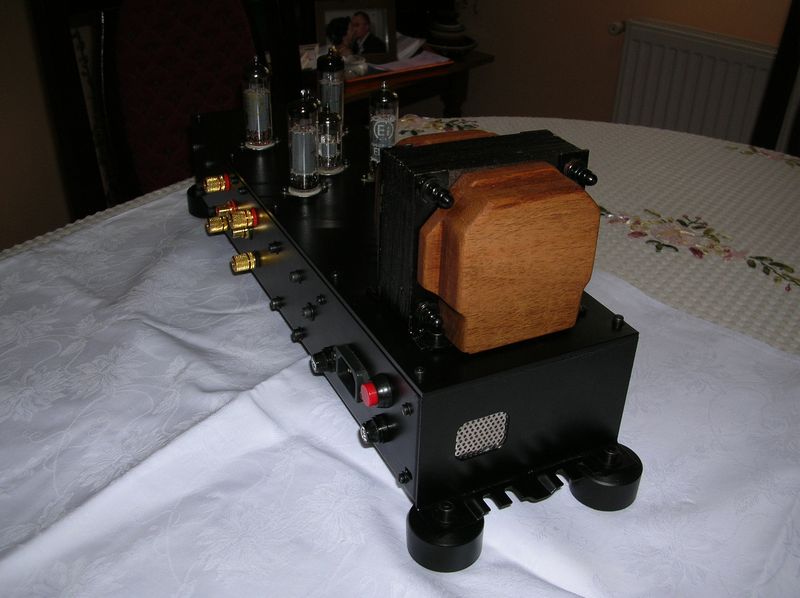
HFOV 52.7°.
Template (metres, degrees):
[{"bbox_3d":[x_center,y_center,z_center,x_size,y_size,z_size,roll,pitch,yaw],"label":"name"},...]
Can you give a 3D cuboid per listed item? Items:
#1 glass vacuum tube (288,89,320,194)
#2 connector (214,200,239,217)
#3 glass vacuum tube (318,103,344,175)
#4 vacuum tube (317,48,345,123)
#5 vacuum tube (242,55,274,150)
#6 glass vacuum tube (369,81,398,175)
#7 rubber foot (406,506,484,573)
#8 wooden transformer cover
[{"bbox_3d":[-0.067,-0.110,0.559,0.021,0.071,0.021,2,29,-1],"label":"glass vacuum tube"},{"bbox_3d":[-0.136,-0.071,0.630,0.017,0.011,0.011,-12,32,-23],"label":"connector"},{"bbox_3d":[-0.053,-0.122,0.604,0.021,0.049,0.021,-12,32,-23],"label":"glass vacuum tube"},{"bbox_3d":[-0.059,-0.171,0.667,0.021,0.070,0.021,-12,32,-23],"label":"vacuum tube"},{"bbox_3d":[-0.113,-0.158,0.642,0.021,0.070,0.021,-12,32,-23],"label":"vacuum tube"},{"bbox_3d":[-0.013,-0.122,0.585,0.021,0.069,0.021,2,29,-1],"label":"glass vacuum tube"},{"bbox_3d":[0.023,0.116,0.403,0.038,0.018,0.038,2,29,-1],"label":"rubber foot"},{"bbox_3d":[0.055,-0.021,0.399,0.091,0.084,0.029,-12,32,-23],"label":"wooden transformer cover"}]

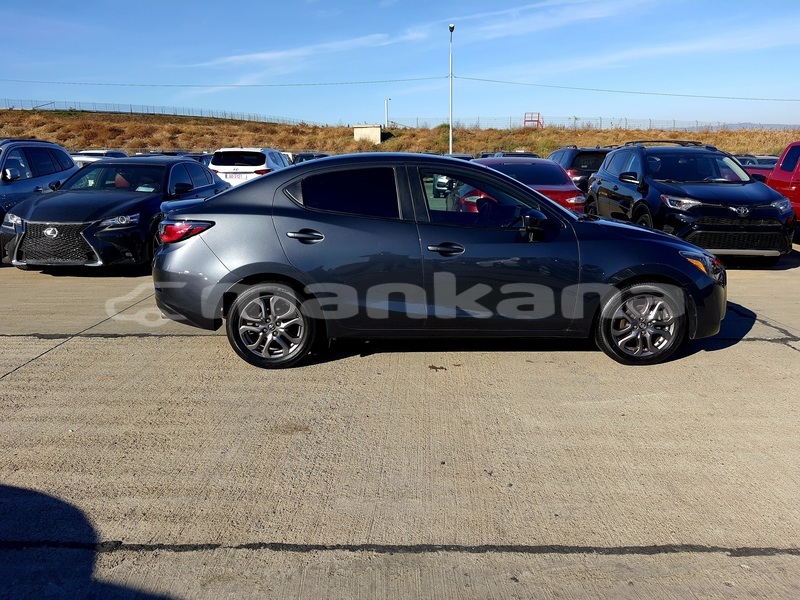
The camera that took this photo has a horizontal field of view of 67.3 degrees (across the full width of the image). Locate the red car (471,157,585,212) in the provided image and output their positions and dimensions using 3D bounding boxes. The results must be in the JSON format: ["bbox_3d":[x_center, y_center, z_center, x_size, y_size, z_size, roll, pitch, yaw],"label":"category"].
[{"bbox_3d":[1.959,-1.775,10.729,1.850,1.470,4.850,1,13,6],"label":"red car"}]

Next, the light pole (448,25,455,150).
[{"bbox_3d":[2.848,-11.021,34.396,0.330,8.810,0.450,0,13,0],"label":"light pole"}]

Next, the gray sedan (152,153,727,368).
[{"bbox_3d":[0.355,-0.434,4.832,4.340,1.480,1.720,0,13,-2],"label":"gray sedan"}]

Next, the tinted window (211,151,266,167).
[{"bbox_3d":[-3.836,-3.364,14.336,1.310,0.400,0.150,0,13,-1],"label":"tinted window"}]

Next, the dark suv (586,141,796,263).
[{"bbox_3d":[4.488,-1.703,9.974,1.860,1.700,4.600,0,13,1],"label":"dark suv"}]

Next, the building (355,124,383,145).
[{"bbox_3d":[-3.281,-17.468,63.911,3.000,2.170,2.500,0,13,0],"label":"building"}]

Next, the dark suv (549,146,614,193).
[{"bbox_3d":[4.799,-3.164,16.197,1.880,1.740,4.750,0,13,0],"label":"dark suv"}]

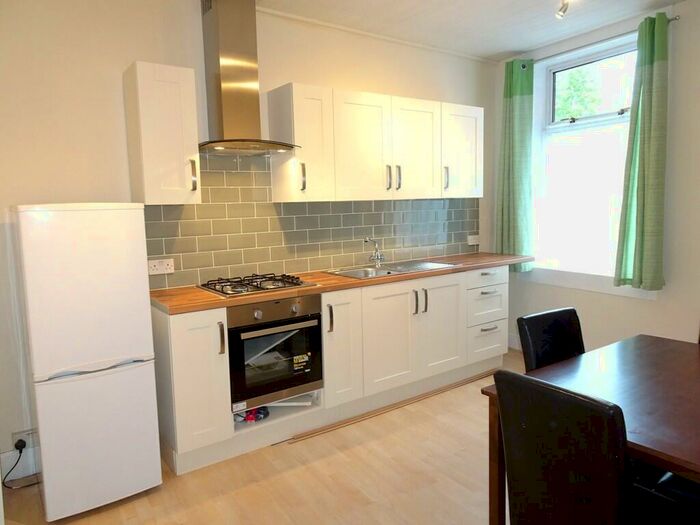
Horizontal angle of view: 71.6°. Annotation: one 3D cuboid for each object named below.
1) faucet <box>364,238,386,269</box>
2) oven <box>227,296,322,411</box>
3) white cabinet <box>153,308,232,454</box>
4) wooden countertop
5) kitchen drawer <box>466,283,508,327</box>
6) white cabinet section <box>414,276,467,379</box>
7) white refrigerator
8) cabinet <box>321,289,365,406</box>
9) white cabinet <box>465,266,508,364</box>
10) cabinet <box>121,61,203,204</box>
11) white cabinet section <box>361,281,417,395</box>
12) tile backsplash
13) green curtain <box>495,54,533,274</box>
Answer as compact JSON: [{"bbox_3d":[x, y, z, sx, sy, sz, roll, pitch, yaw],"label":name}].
[{"bbox_3d":[0.154,-0.072,3.625,0.120,0.235,0.170,3,9,32],"label":"faucet"},{"bbox_3d":[-0.562,0.488,3.025,0.597,0.595,0.570,-6,9,-35],"label":"oven"},{"bbox_3d":[-0.938,0.590,2.794,0.300,0.732,0.570,-6,9,-35],"label":"white cabinet"},{"bbox_3d":[0.172,0.082,3.523,3.035,0.039,0.595,-6,9,-35],"label":"wooden countertop"},{"bbox_3d":[0.956,0.314,4.080,0.495,0.298,0.520,-6,9,-35],"label":"kitchen drawer"},{"bbox_3d":[0.534,0.426,3.801,0.503,0.731,0.563,-6,9,-35],"label":"white cabinet section"},{"bbox_3d":[-1.331,0.431,2.481,0.510,1.425,0.545,-6,9,-35],"label":"white refrigerator"},{"bbox_3d":[-0.204,0.512,3.308,0.300,0.730,0.570,-6,9,-35],"label":"cabinet"},{"bbox_3d":[0.942,0.389,4.109,0.497,0.730,0.570,-6,9,-35],"label":"white cabinet"},{"bbox_3d":[-1.051,-0.692,2.724,0.298,0.720,0.335,-6,9,-35],"label":"cabinet"},{"bbox_3d":[0.128,0.471,3.519,0.489,0.731,0.563,-6,9,-35],"label":"white cabinet section"},{"bbox_3d":[-0.007,-0.369,3.703,3.028,0.819,0.012,-6,9,-35],"label":"tile backsplash"},{"bbox_3d":[1.486,-0.831,4.381,0.120,1.835,0.370,-6,9,-35],"label":"green curtain"}]

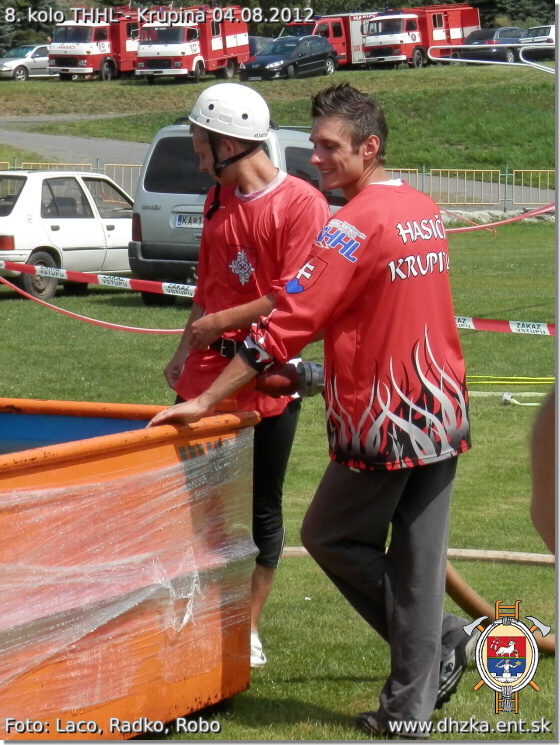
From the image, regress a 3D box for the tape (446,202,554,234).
[{"bbox_3d":[1.605,-1.134,11.500,0.840,0.210,0.100,3,9,20],"label":"tape"}]

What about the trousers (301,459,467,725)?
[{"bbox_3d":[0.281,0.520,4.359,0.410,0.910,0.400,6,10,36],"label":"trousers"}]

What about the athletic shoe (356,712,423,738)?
[{"bbox_3d":[0.328,0.949,4.315,0.285,0.105,0.107,8,11,40],"label":"athletic shoe"}]

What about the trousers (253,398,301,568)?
[{"bbox_3d":[-0.113,0.285,4.961,0.390,0.650,0.300,5,9,30],"label":"trousers"}]

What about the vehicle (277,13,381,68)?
[{"bbox_3d":[2.122,-14.024,66.680,2.100,2.550,6.000,8,15,33],"label":"vehicle"}]

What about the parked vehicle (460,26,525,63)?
[{"bbox_3d":[9.537,-13.792,66.204,1.760,1.470,4.600,9,15,35],"label":"parked vehicle"}]

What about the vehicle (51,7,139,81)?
[{"bbox_3d":[-6.261,-12.566,60.126,2.080,2.720,6.000,6,14,26],"label":"vehicle"}]

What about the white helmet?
[{"bbox_3d":[-0.146,-0.788,4.740,0.250,0.152,0.212,16,16,0],"label":"white helmet"}]

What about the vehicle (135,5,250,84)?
[{"bbox_3d":[-3.331,-12.382,59.450,2.100,2.620,6.000,3,15,20],"label":"vehicle"}]

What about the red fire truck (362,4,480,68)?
[{"bbox_3d":[6.088,-14.555,68.470,2.100,2.550,6.000,3,14,36],"label":"red fire truck"}]

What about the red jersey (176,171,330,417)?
[{"bbox_3d":[-0.079,-0.239,4.694,0.490,0.710,0.330,7,10,36],"label":"red jersey"}]

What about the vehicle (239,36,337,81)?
[{"bbox_3d":[0.354,-11.531,57.645,1.820,1.490,4.760,8,14,31],"label":"vehicle"}]

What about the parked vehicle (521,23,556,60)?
[{"bbox_3d":[11.846,-14.198,67.515,1.650,1.430,3.900,3,14,35],"label":"parked vehicle"}]

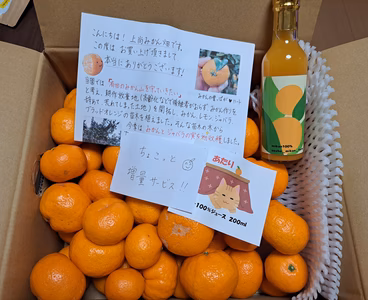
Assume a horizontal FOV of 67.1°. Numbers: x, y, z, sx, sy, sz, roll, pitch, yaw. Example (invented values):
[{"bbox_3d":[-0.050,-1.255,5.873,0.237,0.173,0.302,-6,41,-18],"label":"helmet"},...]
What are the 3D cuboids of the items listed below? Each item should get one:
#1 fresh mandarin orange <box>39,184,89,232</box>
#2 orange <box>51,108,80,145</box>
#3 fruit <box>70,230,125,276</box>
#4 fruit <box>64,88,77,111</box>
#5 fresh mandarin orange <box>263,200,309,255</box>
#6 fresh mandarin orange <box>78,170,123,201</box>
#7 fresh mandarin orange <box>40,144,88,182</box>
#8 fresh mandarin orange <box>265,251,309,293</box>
[{"bbox_3d":[-0.154,0.074,0.362,0.060,0.055,0.064,0,69,-1],"label":"fresh mandarin orange"},{"bbox_3d":[-0.151,-0.031,0.370,0.052,0.050,0.050,0,67,0],"label":"orange"},{"bbox_3d":[-0.110,0.129,0.351,0.069,0.060,0.063,0,67,0],"label":"fruit"},{"bbox_3d":[-0.153,-0.066,0.428,0.058,0.054,0.061,0,69,-1],"label":"fruit"},{"bbox_3d":[0.126,0.097,0.347,0.052,0.058,0.066,-43,73,-16],"label":"fresh mandarin orange"},{"bbox_3d":[-0.107,0.053,0.363,0.060,0.053,0.056,0,67,0],"label":"fresh mandarin orange"},{"bbox_3d":[-0.155,0.017,0.358,0.058,0.055,0.049,-5,67,-2],"label":"fresh mandarin orange"},{"bbox_3d":[0.136,0.161,0.370,0.056,0.046,0.051,0,69,-1],"label":"fresh mandarin orange"}]

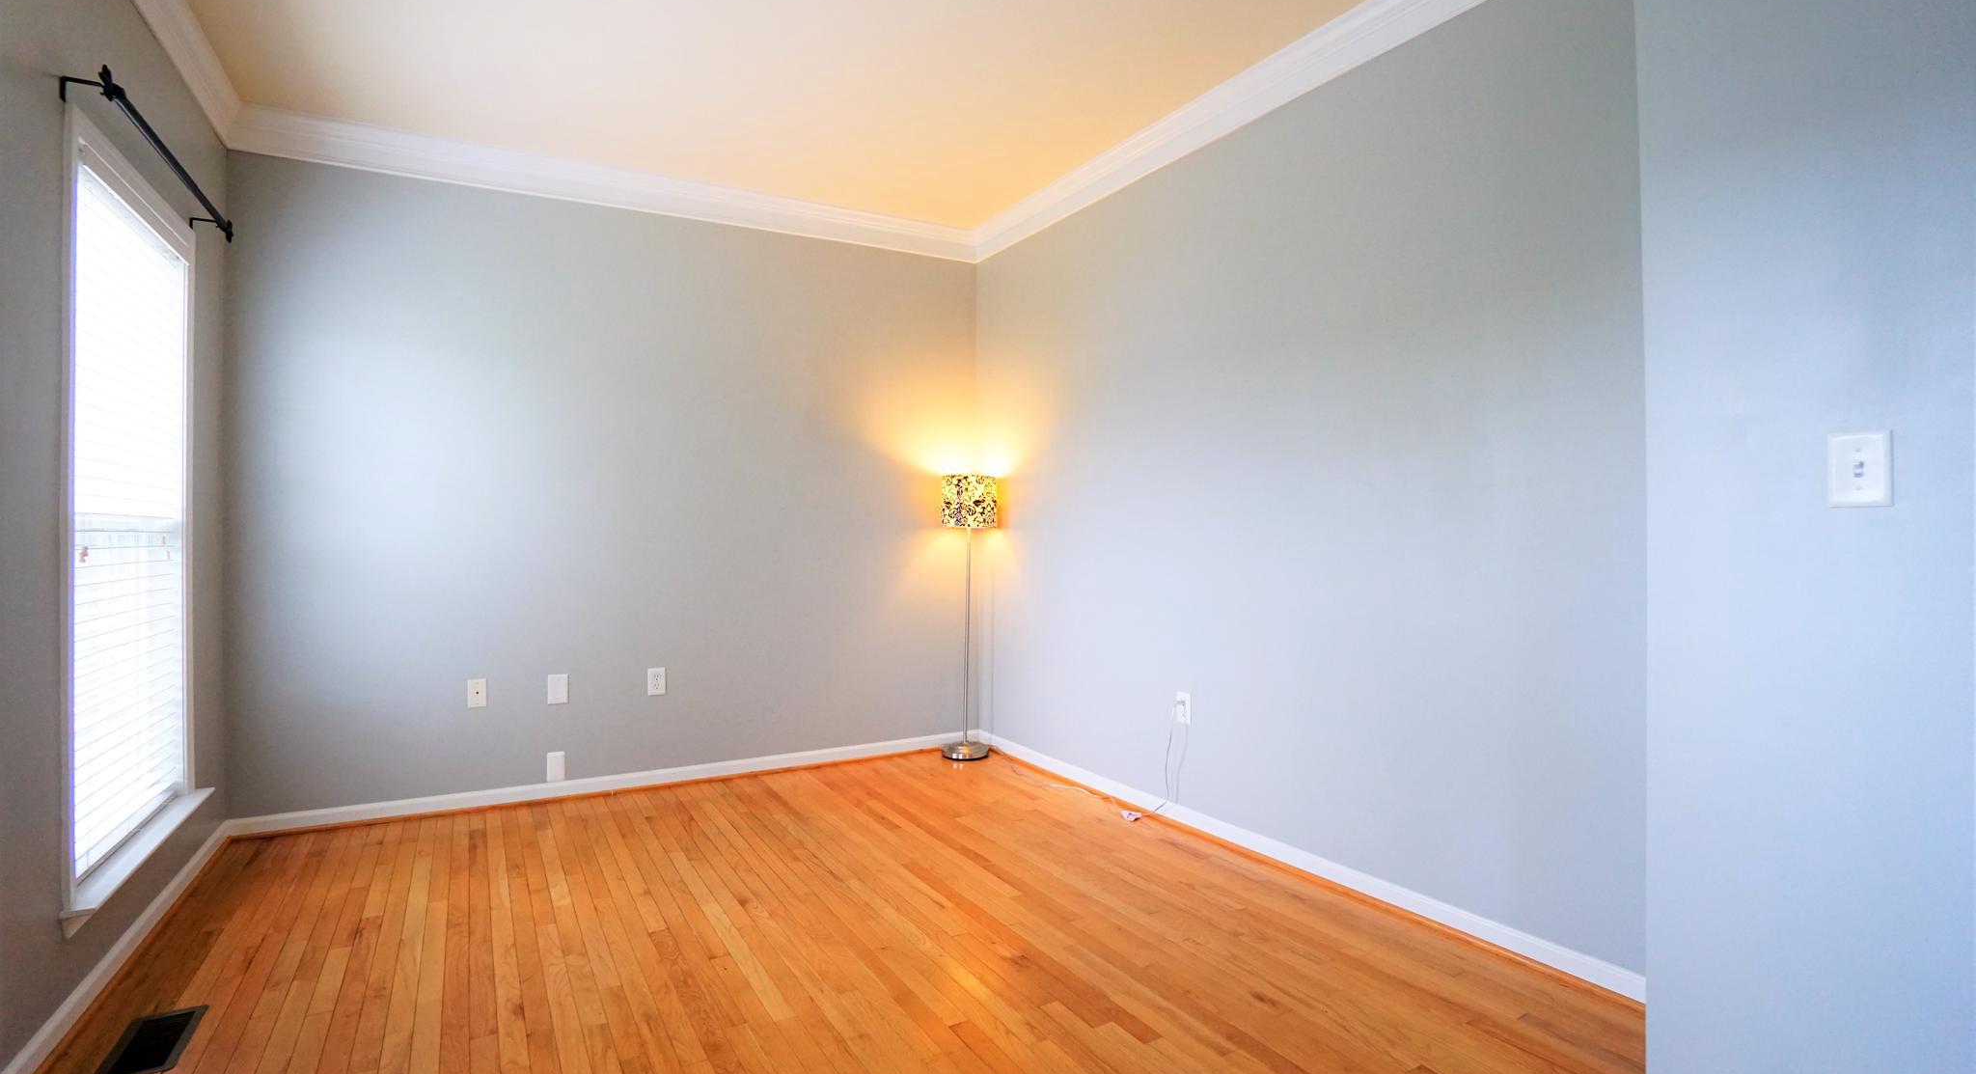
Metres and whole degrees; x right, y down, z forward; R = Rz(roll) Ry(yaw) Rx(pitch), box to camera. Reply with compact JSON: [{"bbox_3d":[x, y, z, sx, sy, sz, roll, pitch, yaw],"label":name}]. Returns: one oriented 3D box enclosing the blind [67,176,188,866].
[{"bbox_3d":[-2.315,-0.039,2.218,0.055,1.670,0.890,0,0,-32],"label":"blind"}]

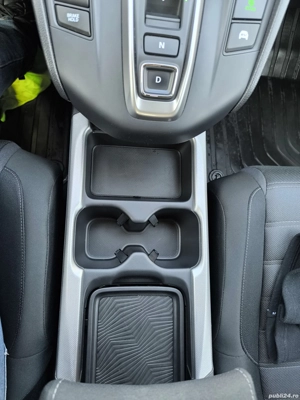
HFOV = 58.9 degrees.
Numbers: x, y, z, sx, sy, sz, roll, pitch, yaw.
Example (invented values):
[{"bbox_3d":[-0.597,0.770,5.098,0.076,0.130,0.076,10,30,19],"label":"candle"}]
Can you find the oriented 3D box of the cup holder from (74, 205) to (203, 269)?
[{"bbox_3d":[-0.022,0.068,0.474,0.208,0.070,0.101,2,80,-9],"label":"cup holder"}]

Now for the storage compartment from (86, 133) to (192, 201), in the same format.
[{"bbox_3d":[-0.020,-0.053,0.483,0.186,0.045,0.120,2,80,-9],"label":"storage compartment"}]

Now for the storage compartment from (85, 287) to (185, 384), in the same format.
[{"bbox_3d":[-0.024,0.232,0.457,0.156,0.060,0.169,2,80,-9],"label":"storage compartment"}]

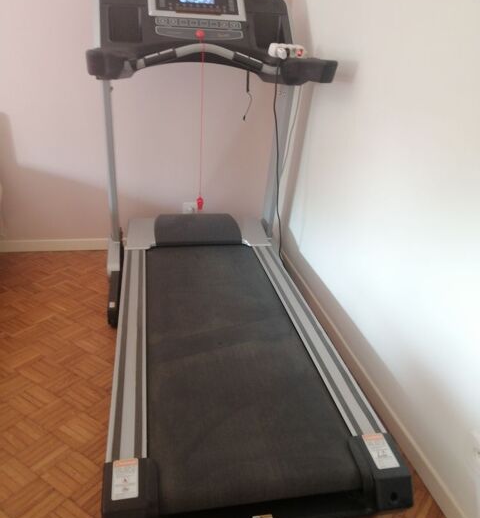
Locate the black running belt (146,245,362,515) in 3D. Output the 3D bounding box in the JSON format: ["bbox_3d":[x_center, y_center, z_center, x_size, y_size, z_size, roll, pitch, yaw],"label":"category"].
[{"bbox_3d":[-0.069,0.250,1.754,0.508,0.050,1.454,-2,24,-11],"label":"black running belt"}]

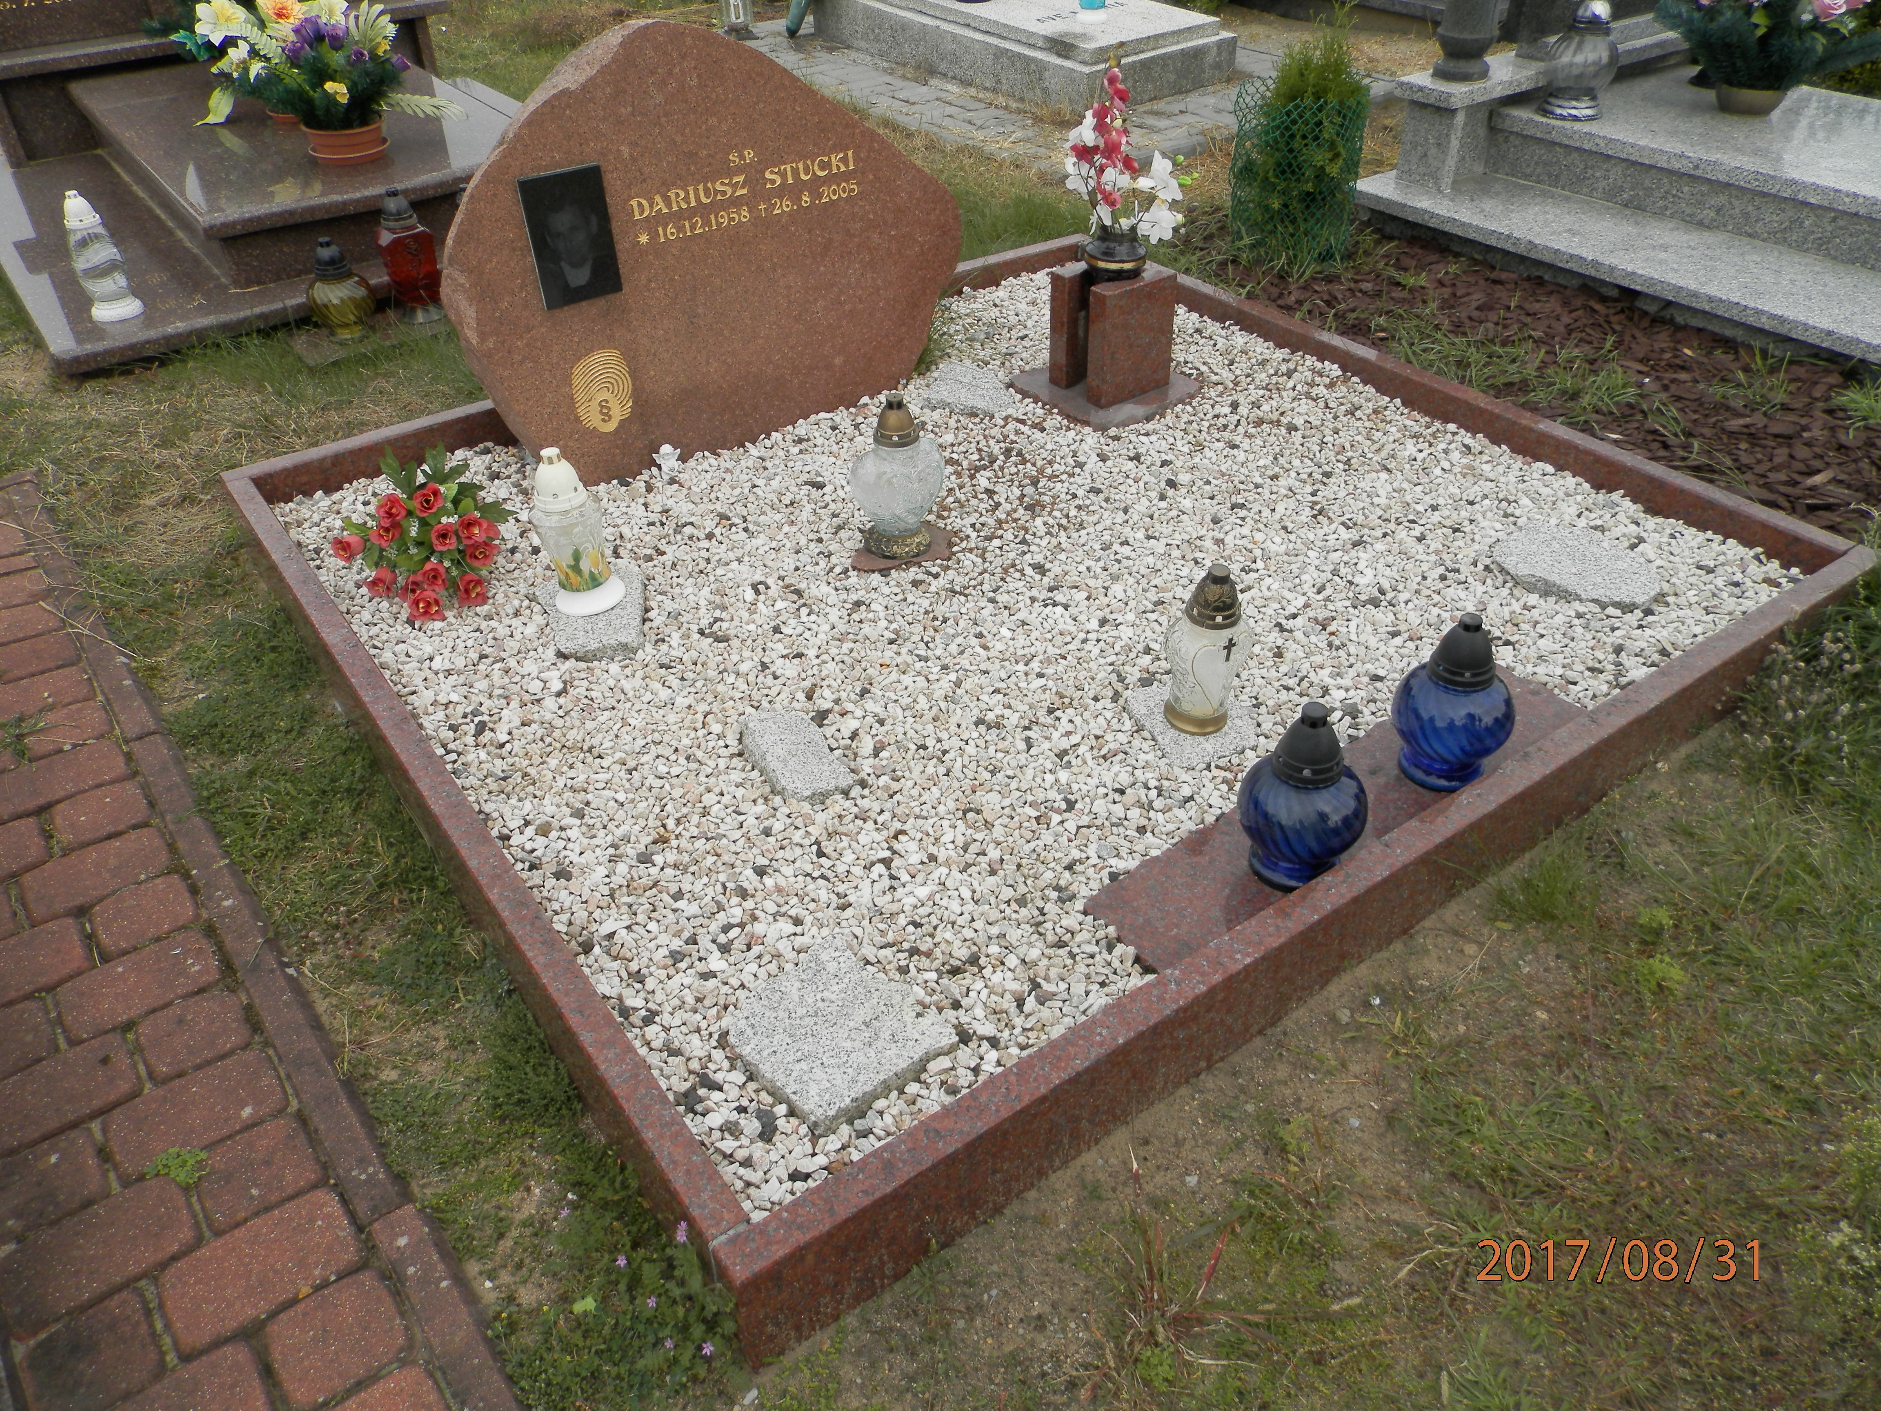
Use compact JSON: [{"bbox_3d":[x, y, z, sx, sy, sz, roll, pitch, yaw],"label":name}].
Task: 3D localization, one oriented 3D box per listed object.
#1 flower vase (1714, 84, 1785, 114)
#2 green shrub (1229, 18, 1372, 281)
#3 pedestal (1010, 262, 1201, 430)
[{"bbox_3d":[2.149,-1.626,3.595,0.180,0.093,0.180,-24,43,-27],"label":"flower vase"},{"bbox_3d":[0.889,-1.403,3.356,0.323,0.545,0.323,-1,37,1],"label":"green shrub"},{"bbox_3d":[0.338,-0.730,2.668,0.280,0.250,0.280,-24,43,-27],"label":"pedestal"}]

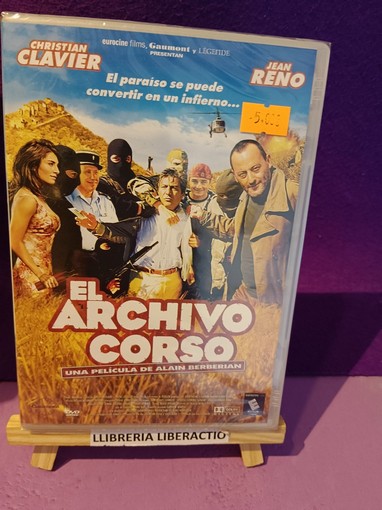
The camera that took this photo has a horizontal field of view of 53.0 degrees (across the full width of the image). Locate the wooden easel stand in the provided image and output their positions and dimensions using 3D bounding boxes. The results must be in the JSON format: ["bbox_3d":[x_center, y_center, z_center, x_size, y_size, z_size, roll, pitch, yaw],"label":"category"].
[{"bbox_3d":[-0.018,0.009,0.213,0.148,0.206,0.115,2,30,-5],"label":"wooden easel stand"}]

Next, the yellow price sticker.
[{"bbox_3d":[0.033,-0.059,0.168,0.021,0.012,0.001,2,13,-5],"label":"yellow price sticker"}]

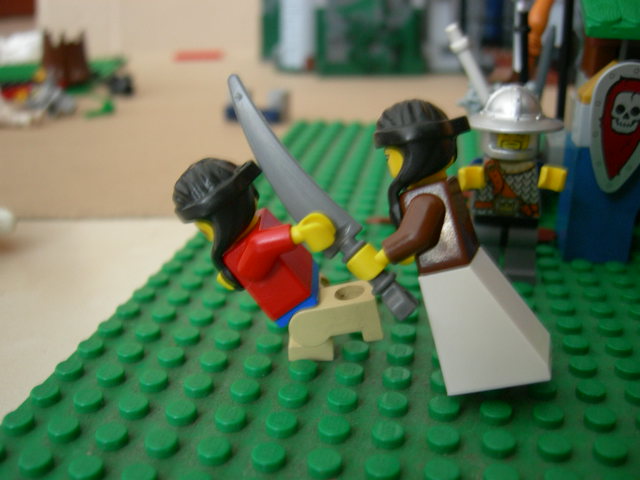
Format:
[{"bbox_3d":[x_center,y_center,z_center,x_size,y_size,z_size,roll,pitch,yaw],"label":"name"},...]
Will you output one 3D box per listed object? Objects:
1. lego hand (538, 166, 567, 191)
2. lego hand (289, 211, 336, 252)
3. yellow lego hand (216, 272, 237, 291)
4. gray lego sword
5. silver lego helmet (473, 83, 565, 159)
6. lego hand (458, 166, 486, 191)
[{"bbox_3d":[0.048,-0.013,0.137,0.006,0.005,0.007,10,1,7],"label":"lego hand"},{"bbox_3d":[-0.001,-0.001,0.101,0.007,0.005,0.006,-10,39,13],"label":"lego hand"},{"bbox_3d":[-0.016,0.007,0.121,0.007,0.005,0.006,-28,18,16],"label":"yellow lego hand"},{"bbox_3d":[-0.001,-0.005,0.103,0.008,0.048,0.004,-34,20,11],"label":"gray lego sword"},{"bbox_3d":[0.042,-0.025,0.142,0.021,0.015,0.021,2,20,8],"label":"silver lego helmet"},{"bbox_3d":[0.032,-0.013,0.140,0.006,0.005,0.007,-10,-2,12],"label":"lego hand"}]

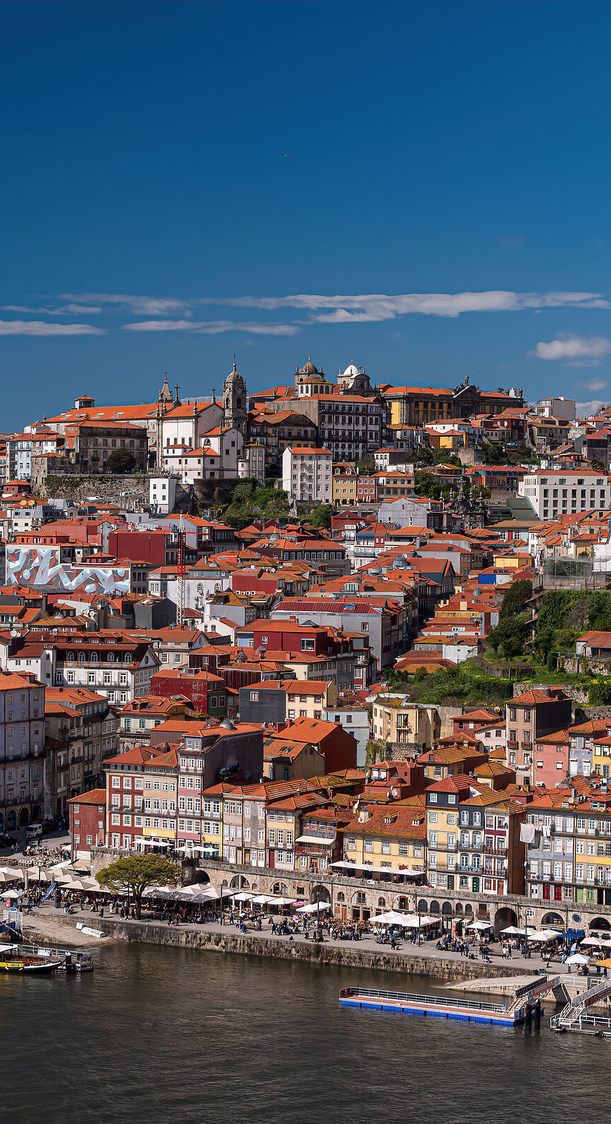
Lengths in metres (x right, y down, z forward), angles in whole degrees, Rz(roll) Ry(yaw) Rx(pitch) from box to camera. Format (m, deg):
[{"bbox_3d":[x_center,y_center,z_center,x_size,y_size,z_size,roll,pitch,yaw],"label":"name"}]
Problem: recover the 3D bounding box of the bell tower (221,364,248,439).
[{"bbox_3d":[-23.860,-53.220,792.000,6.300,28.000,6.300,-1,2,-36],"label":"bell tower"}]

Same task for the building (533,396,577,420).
[{"bbox_3d":[90.450,-54.160,850.000,7.000,11.000,14.000,2,2,39],"label":"building"}]

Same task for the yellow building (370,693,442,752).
[{"bbox_3d":[16.330,26.470,387.460,11.000,7.600,11.500,1,1,5],"label":"yellow building"}]

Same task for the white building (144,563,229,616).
[{"bbox_3d":[-32.070,9.020,642.000,20.500,16.500,12.000,0,1,0],"label":"white building"}]

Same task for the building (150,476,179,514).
[{"bbox_3d":[-42.150,-20.010,700.000,6.500,10.800,6.500,1,2,25],"label":"building"}]

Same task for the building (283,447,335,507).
[{"bbox_3d":[0.730,-25.960,708.890,12.900,17.200,9.000,0,1,-17],"label":"building"}]

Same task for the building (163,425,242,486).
[{"bbox_3d":[-32.760,-34.130,742.120,13.500,17.000,24.000,-1,2,-36],"label":"building"}]

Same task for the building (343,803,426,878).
[{"bbox_3d":[15.550,43.330,360.770,15.400,10.800,11.500,1,2,36],"label":"building"}]

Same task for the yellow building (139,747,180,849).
[{"bbox_3d":[-22.990,42.960,428.000,7.600,17.300,11.000,1,2,35],"label":"yellow building"}]

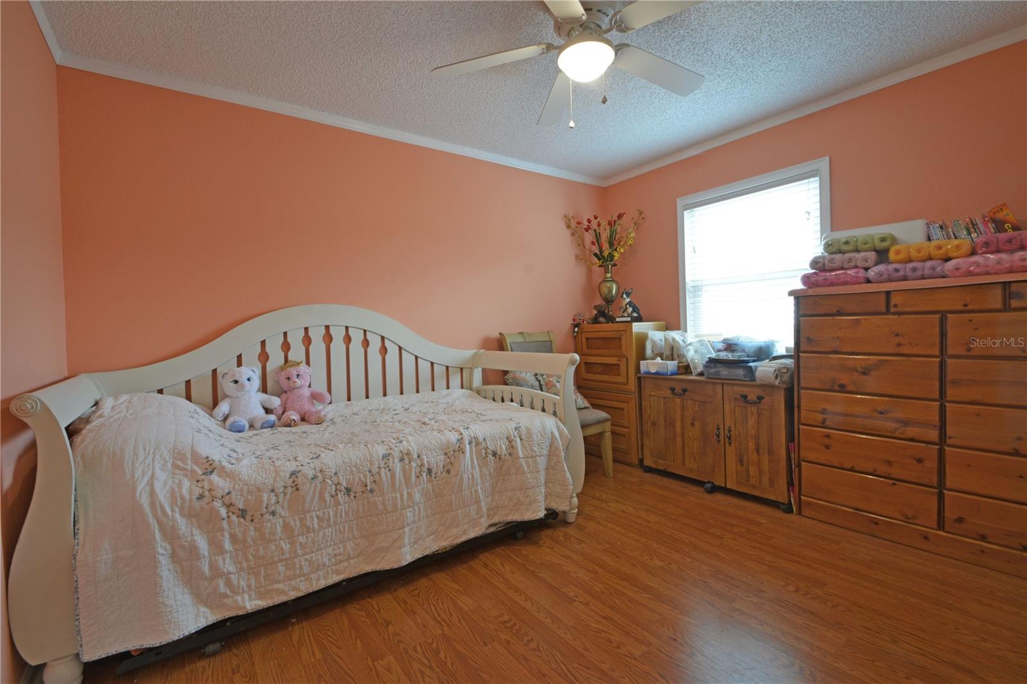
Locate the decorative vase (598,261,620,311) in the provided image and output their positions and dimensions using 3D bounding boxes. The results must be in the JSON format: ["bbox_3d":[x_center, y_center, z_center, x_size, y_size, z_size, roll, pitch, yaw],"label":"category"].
[{"bbox_3d":[0.833,-0.418,3.726,0.180,0.525,0.180,-4,3,-37],"label":"decorative vase"}]

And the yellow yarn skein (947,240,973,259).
[{"bbox_3d":[2.034,-0.423,1.949,0.140,0.080,0.071,-3,2,-36],"label":"yellow yarn skein"}]

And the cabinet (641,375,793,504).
[{"bbox_3d":[1.441,0.599,2.941,0.494,0.725,1.008,-4,3,-37],"label":"cabinet"}]

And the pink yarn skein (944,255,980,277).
[{"bbox_3d":[2.015,-0.342,1.923,0.125,0.096,0.112,-4,3,-37],"label":"pink yarn skein"}]

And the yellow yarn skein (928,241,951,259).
[{"bbox_3d":[1.995,-0.428,2.003,0.140,0.083,0.067,-3,2,-36],"label":"yellow yarn skein"}]

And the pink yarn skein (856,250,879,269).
[{"bbox_3d":[1.805,-0.420,2.193,0.125,0.090,0.081,-4,3,-37],"label":"pink yarn skein"}]

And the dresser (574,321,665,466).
[{"bbox_3d":[0.922,0.399,3.647,0.430,1.105,0.610,-4,3,-37],"label":"dresser"}]

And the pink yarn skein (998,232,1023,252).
[{"bbox_3d":[2.098,-0.425,1.806,0.125,0.080,0.066,-4,3,-37],"label":"pink yarn skein"}]

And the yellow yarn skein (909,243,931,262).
[{"bbox_3d":[1.956,-0.431,2.056,0.140,0.086,0.067,-3,2,-36],"label":"yellow yarn skein"}]

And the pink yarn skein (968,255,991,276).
[{"bbox_3d":[2.045,-0.329,1.874,0.150,0.086,0.068,-4,3,-37],"label":"pink yarn skein"}]

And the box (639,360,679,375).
[{"bbox_3d":[1.074,0.190,3.157,0.125,0.102,0.225,-4,3,-37],"label":"box"}]

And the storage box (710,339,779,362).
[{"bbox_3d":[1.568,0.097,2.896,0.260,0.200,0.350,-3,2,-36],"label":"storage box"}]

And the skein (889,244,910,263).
[{"bbox_3d":[1.911,-0.436,2.116,0.140,0.087,0.067,-3,2,-36],"label":"skein"}]

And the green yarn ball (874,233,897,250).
[{"bbox_3d":[1.877,-0.505,2.158,0.140,0.080,0.072,-3,2,-36],"label":"green yarn ball"}]

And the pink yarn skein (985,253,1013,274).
[{"bbox_3d":[2.083,-0.337,1.834,0.125,0.085,0.077,-4,3,-37],"label":"pink yarn skein"}]

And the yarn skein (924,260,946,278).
[{"bbox_3d":[1.963,-0.338,1.992,0.125,0.081,0.074,-4,3,-37],"label":"yarn skein"}]

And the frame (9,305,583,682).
[{"bbox_3d":[-0.804,0.425,2.236,2.210,1.275,1.020,-3,2,-35],"label":"frame"}]

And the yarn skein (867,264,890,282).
[{"bbox_3d":[1.840,-0.342,2.141,0.150,0.093,0.080,-4,3,-37],"label":"yarn skein"}]

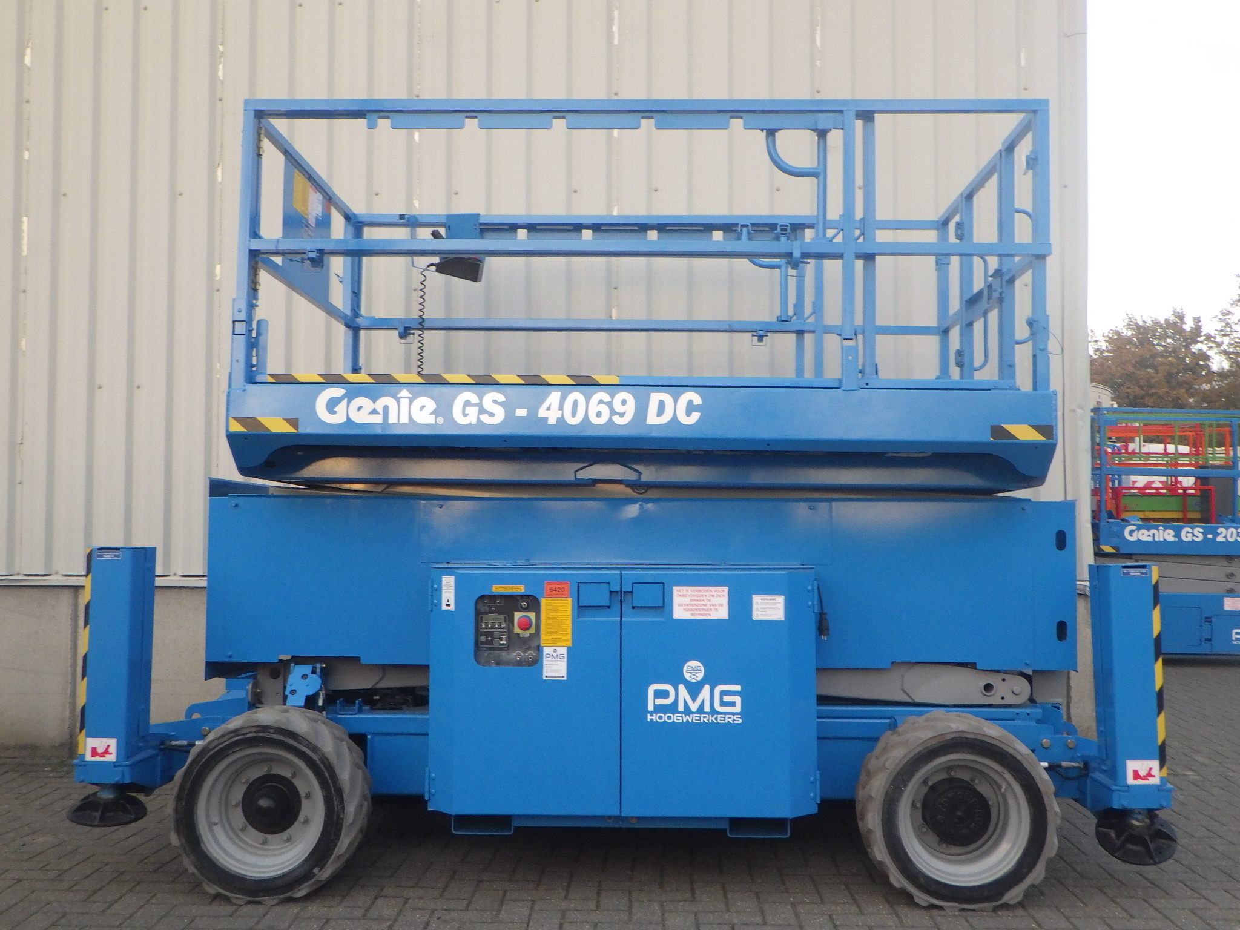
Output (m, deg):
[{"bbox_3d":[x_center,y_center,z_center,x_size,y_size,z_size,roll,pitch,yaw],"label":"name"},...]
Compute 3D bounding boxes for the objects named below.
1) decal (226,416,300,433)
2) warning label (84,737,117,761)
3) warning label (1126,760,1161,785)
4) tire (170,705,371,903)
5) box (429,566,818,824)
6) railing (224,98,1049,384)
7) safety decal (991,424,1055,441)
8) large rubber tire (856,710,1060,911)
[{"bbox_3d":[-1.218,-0.138,4.164,0.241,0.050,0.010,0,-5,1],"label":"decal"},{"bbox_3d":[-1.725,0.949,4.054,0.106,0.075,0.010,0,-5,1],"label":"warning label"},{"bbox_3d":[1.718,1.009,3.995,0.108,0.078,0.010,0,-5,1],"label":"warning label"},{"bbox_3d":[-1.169,1.148,4.134,0.632,0.632,0.300,0,-5,1],"label":"tire"},{"bbox_3d":[0.012,0.760,4.218,1.294,0.811,0.450,0,-5,1],"label":"box"},{"bbox_3d":[0.084,-0.706,4.968,2.804,1.037,1.522,0,-5,1],"label":"railing"},{"bbox_3d":[1.361,-0.109,4.122,0.214,0.050,0.010,0,-5,1],"label":"safety decal"},{"bbox_3d":[1.121,1.164,4.098,0.632,0.632,0.300,0,-5,1],"label":"large rubber tire"}]

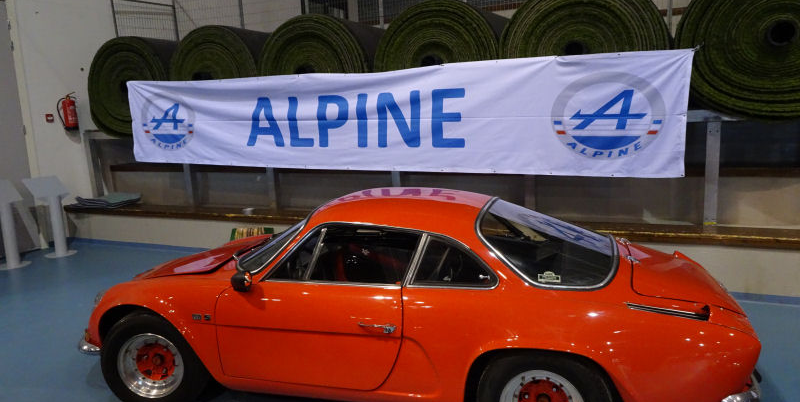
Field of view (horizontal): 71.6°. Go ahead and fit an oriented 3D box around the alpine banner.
[{"bbox_3d":[-0.588,-0.905,6.135,6.720,1.100,0.080,3,10,25],"label":"alpine banner"}]

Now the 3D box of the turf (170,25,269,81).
[{"bbox_3d":[-1.964,-1.650,7.830,1.460,1.350,2.000,2,10,25],"label":"turf"}]

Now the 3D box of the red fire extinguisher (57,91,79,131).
[{"bbox_3d":[-4.631,-1.247,7.726,0.170,0.550,0.210,2,10,25],"label":"red fire extinguisher"}]

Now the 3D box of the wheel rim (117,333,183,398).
[{"bbox_3d":[-1.351,0.887,3.105,0.370,0.370,0.170,-2,9,4],"label":"wheel rim"}]

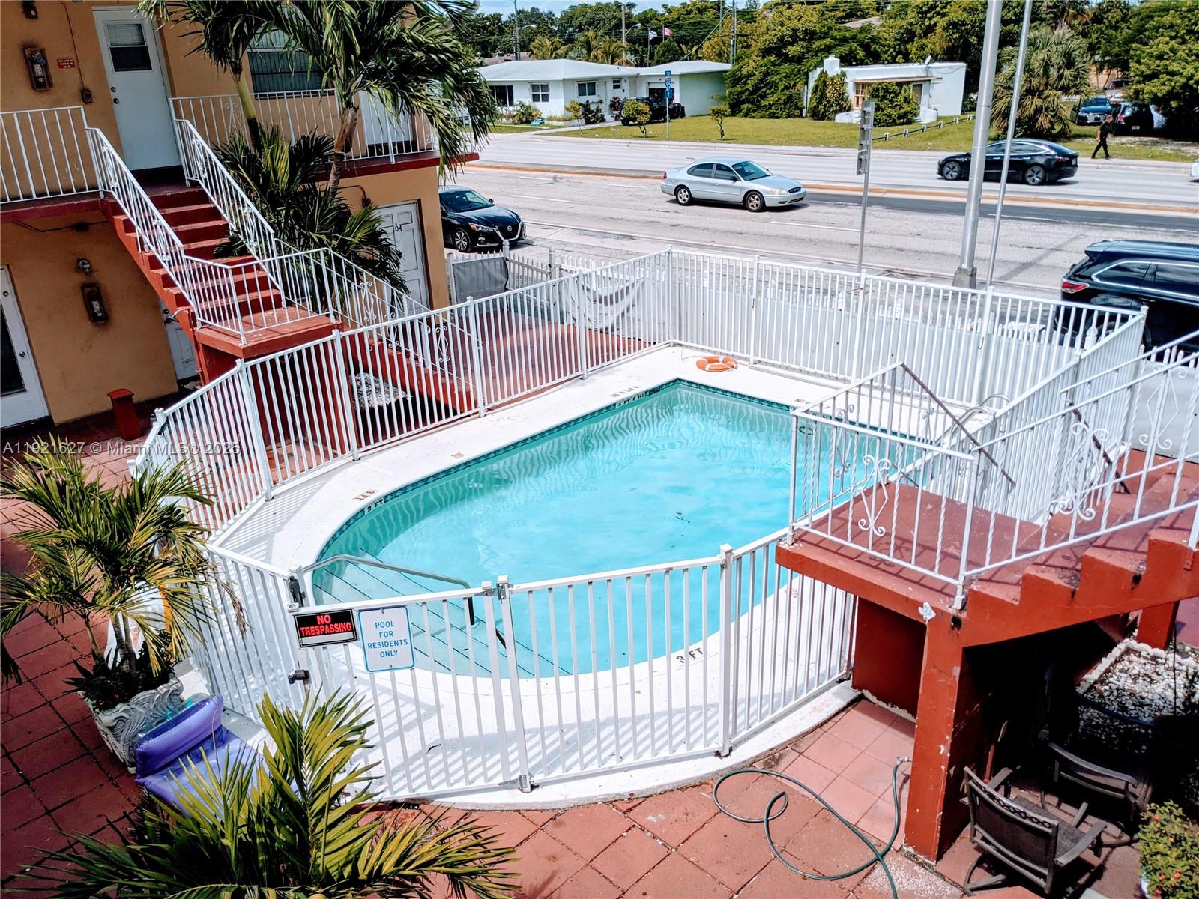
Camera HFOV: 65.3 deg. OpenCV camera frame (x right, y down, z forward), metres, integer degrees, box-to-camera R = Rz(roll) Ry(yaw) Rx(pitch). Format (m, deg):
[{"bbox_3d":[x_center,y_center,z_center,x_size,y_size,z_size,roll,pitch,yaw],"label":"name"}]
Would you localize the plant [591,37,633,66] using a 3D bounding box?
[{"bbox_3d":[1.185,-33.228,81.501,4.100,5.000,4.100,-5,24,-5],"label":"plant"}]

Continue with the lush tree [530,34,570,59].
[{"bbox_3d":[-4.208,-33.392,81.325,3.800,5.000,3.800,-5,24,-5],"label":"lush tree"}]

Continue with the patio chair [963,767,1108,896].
[{"bbox_3d":[2.273,2.033,4.921,0.670,0.950,0.620,-18,27,-33],"label":"patio chair"}]

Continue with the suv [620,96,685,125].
[{"bbox_3d":[3.657,-22.946,63.375,1.880,1.750,4.500,19,31,42],"label":"suv"}]

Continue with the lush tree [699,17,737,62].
[{"bbox_3d":[10.137,-33.724,80.647,3.800,7.200,3.800,0,23,7],"label":"lush tree"}]

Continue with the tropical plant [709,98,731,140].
[{"bbox_3d":[6.376,-17.184,48.699,1.250,2.000,1.250,1,23,7],"label":"tropical plant"}]

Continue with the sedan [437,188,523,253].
[{"bbox_3d":[-4.059,-6.610,26.450,1.850,1.445,4.900,-22,30,-38],"label":"sedan"}]

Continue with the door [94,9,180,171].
[{"bbox_3d":[-6.243,-4.867,12.691,0.090,2.020,0.790,19,32,41],"label":"door"}]

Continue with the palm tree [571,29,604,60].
[{"bbox_3d":[-1.157,-35.162,86.102,3.300,6.200,3.300,-3,23,0],"label":"palm tree"}]

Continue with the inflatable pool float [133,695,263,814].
[{"bbox_3d":[-2.680,2.217,6.452,1.250,0.380,0.700,15,29,36],"label":"inflatable pool float"}]

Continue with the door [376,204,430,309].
[{"bbox_3d":[-3.393,-3.197,16.199,0.070,2.050,0.860,19,31,42],"label":"door"}]

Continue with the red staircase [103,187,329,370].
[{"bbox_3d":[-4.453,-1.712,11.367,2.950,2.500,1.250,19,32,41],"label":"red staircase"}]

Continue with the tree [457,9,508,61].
[{"bbox_3d":[-11.627,-40.590,96.139,5.600,8.200,5.600,-5,24,-5],"label":"tree"}]

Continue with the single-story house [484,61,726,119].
[{"bbox_3d":[-0.962,-29.628,75.925,18.500,4.000,16.100,18,31,40],"label":"single-story house"}]

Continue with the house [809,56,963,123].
[{"bbox_3d":[17.312,-22.705,58.709,9.300,3.300,8.800,-3,23,0],"label":"house"}]

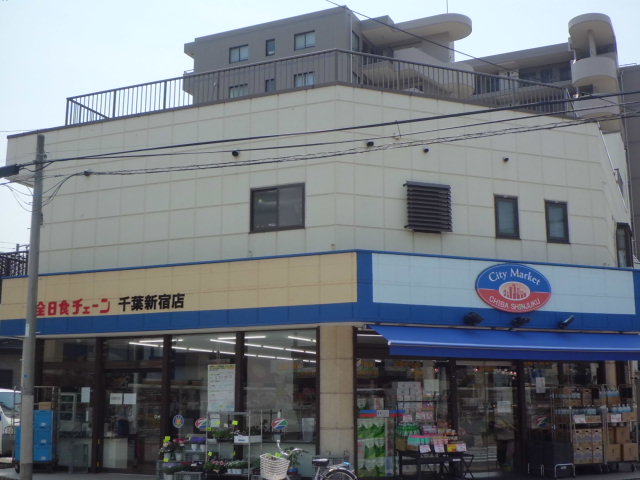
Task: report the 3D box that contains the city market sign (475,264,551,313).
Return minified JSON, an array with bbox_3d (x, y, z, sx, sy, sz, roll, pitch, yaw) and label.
[{"bbox_3d":[3.504,0.866,15.664,1.594,0.880,0.130,4,-12,-22],"label":"city market sign"}]

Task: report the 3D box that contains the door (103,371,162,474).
[{"bbox_3d":[-3.645,3.507,16.823,1.443,2.000,0.100,-5,-12,24],"label":"door"}]

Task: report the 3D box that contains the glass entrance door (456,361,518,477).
[{"bbox_3d":[3.140,3.346,16.248,1.358,2.080,0.100,4,-12,-22],"label":"glass entrance door"}]

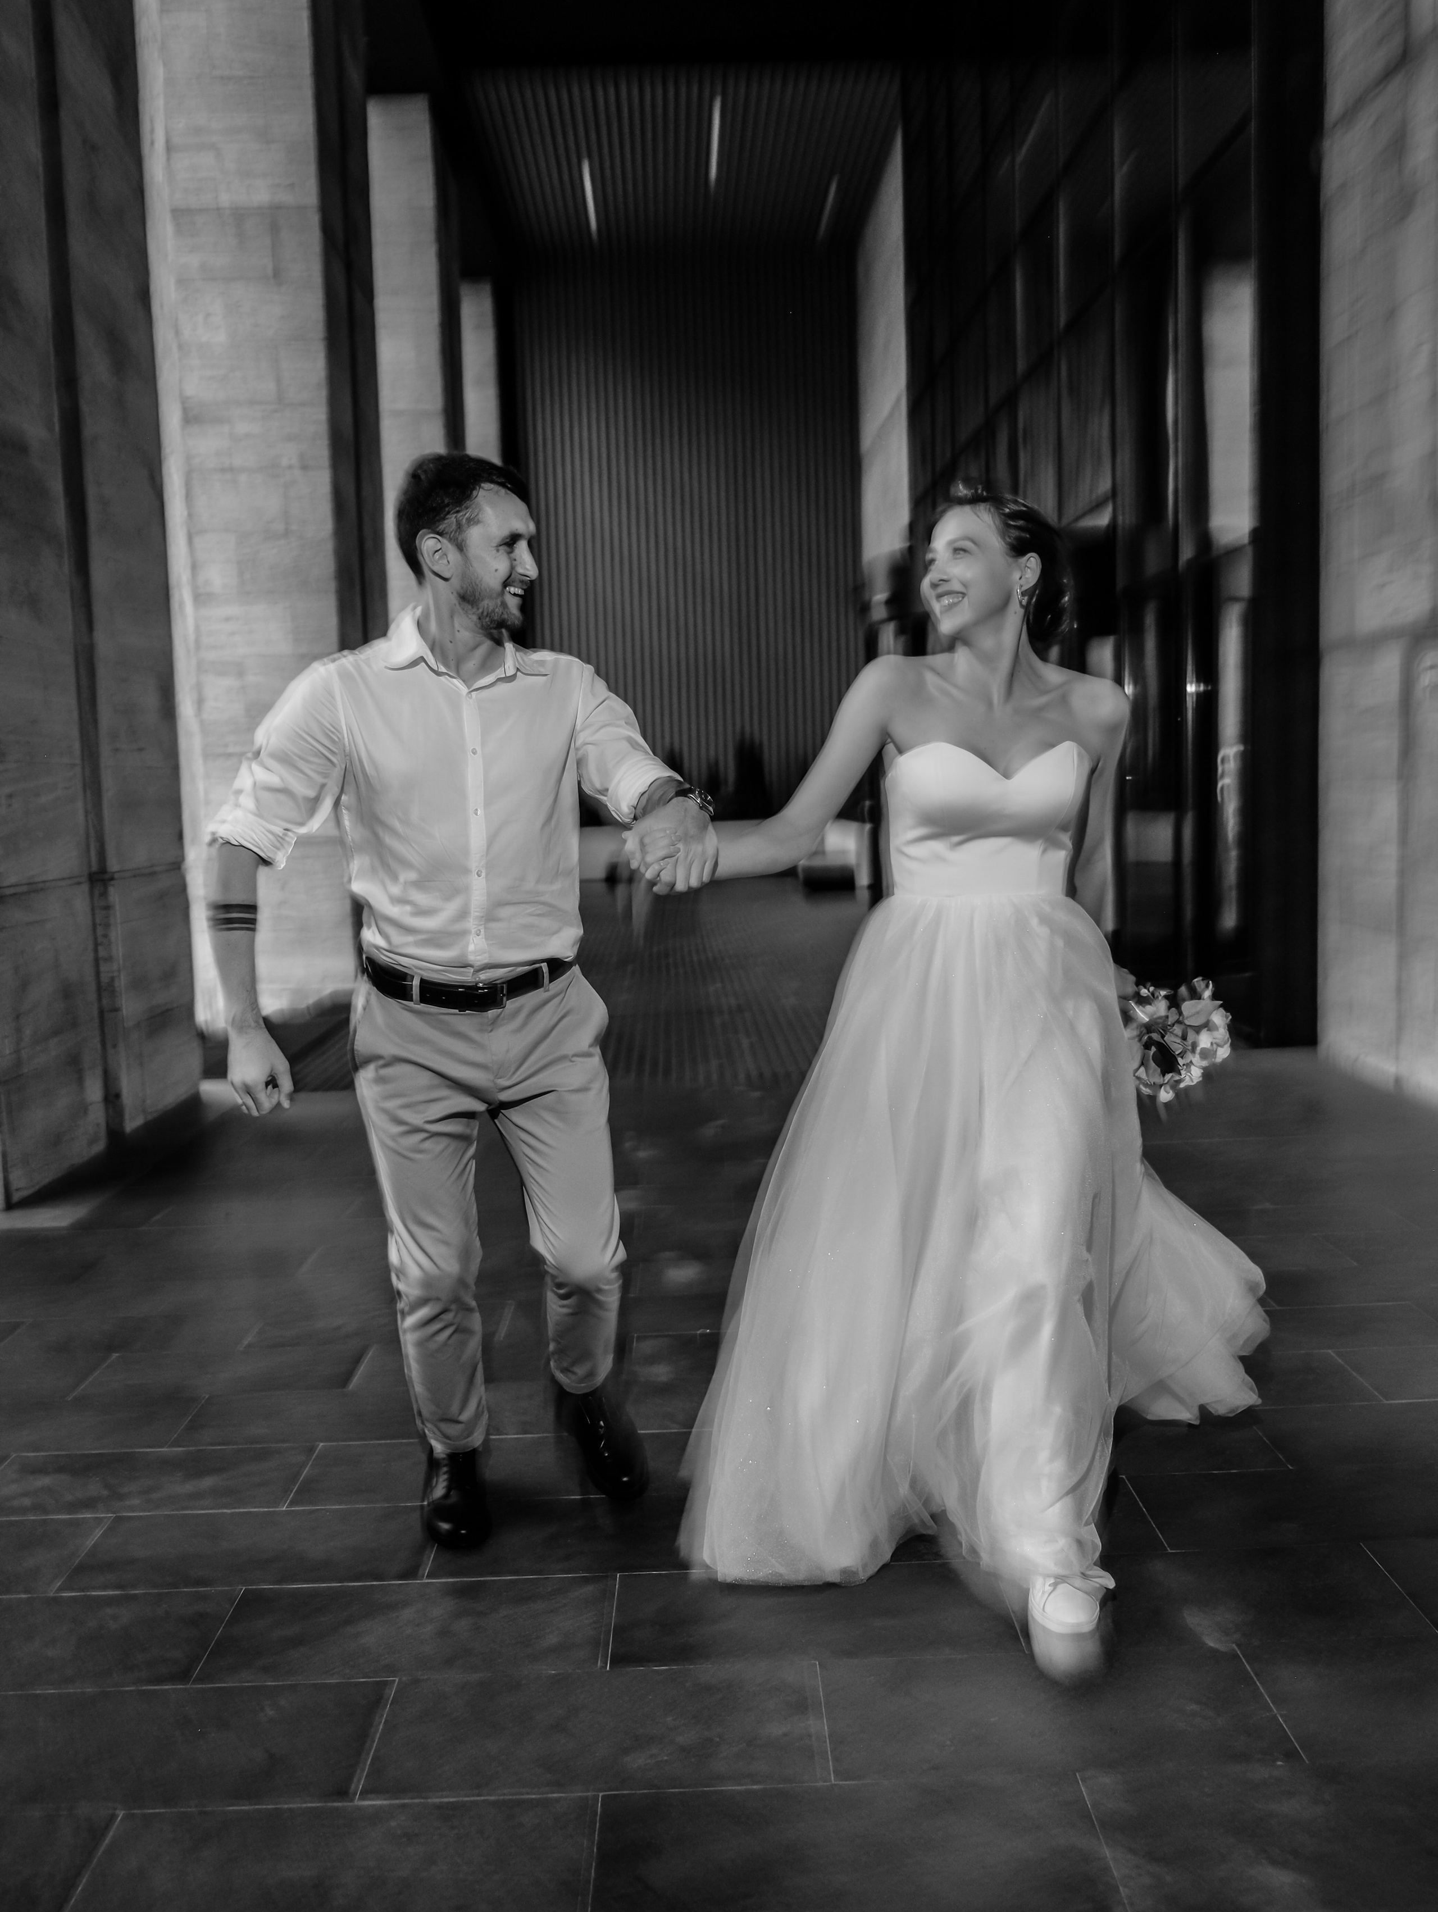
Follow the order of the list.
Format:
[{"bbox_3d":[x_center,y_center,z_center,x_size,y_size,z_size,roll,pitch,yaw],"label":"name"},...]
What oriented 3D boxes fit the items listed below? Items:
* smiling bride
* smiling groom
[{"bbox_3d":[0.392,0.123,2.602,1.050,1.710,0.840,-2,6,-3],"label":"smiling bride"},{"bbox_3d":[-0.422,0.085,2.743,0.860,1.810,0.520,-3,6,-10],"label":"smiling groom"}]

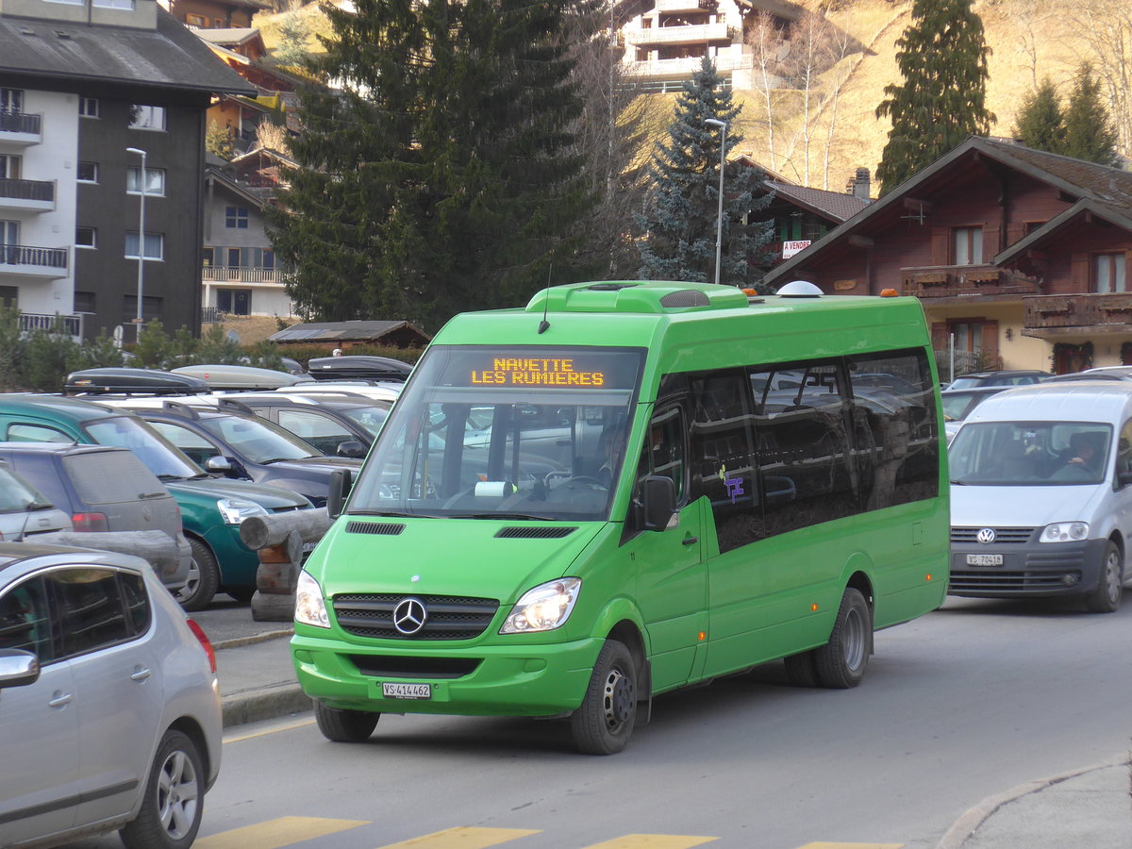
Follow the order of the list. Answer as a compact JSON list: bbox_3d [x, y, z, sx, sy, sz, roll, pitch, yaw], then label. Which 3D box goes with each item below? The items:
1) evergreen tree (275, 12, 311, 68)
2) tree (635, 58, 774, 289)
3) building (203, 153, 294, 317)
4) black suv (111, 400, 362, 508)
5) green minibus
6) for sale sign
[{"bbox_3d":[-23.943,-33.545,400.000,3.200,5.200,3.200,1,-3,0],"label":"evergreen tree"},{"bbox_3d":[3.773,-5.500,125.000,4.100,9.100,4.100,1,-3,0],"label":"tree"},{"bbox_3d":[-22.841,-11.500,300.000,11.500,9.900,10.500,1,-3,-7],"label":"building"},{"bbox_3d":[-3.380,0.620,41.100,4.350,1.690,1.850,1,2,23],"label":"black suv"},{"bbox_3d":[0.478,0.451,30.269,2.150,2.830,7.380,1,3,23],"label":"green minibus"},{"bbox_3d":[9.510,-7.166,188.000,1.270,0.720,0.040,-1,-3,29],"label":"for sale sign"}]

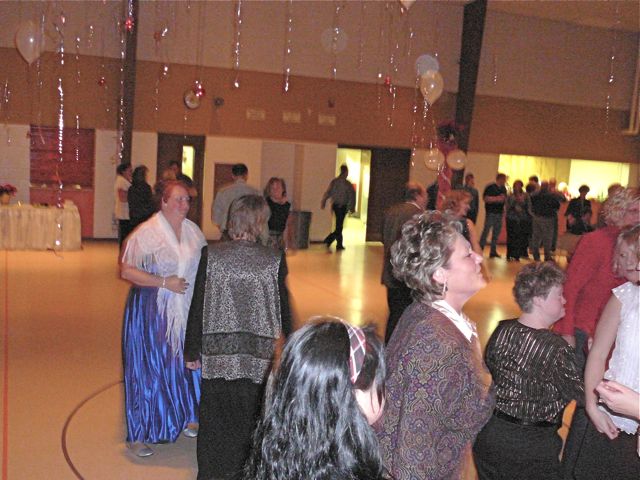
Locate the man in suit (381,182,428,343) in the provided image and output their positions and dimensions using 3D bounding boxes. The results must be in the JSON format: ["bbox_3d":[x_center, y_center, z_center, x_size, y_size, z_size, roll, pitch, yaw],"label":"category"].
[{"bbox_3d":[0.768,0.281,5.660,0.420,1.610,0.520,-2,8,-38],"label":"man in suit"}]

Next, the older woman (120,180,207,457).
[{"bbox_3d":[-0.895,0.433,3.755,0.520,1.550,0.440,-2,8,-36],"label":"older woman"}]

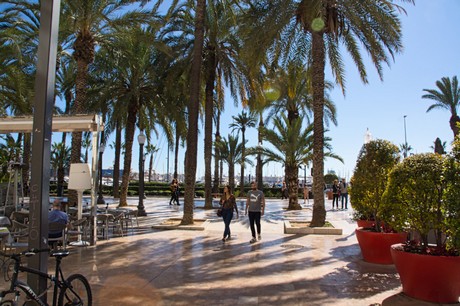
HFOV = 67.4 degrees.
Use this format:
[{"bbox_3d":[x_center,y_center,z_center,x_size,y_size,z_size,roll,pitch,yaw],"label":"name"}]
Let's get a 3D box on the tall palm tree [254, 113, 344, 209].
[{"bbox_3d":[3.974,0.470,21.280,5.600,5.800,5.500,0,-4,0],"label":"tall palm tree"}]

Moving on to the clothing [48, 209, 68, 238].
[{"bbox_3d":[-4.543,1.842,8.992,0.560,0.760,0.450,0,-4,7],"label":"clothing"}]

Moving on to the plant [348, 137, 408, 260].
[{"bbox_3d":[3.403,1.054,7.793,1.300,2.680,1.300,0,-4,0],"label":"plant"}]

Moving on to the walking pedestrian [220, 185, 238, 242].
[{"bbox_3d":[-0.015,1.729,10.007,0.540,1.640,0.440,0,-4,7],"label":"walking pedestrian"}]

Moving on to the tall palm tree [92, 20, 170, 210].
[{"bbox_3d":[-6.253,-2.278,21.992,5.200,11.300,5.200,0,-4,0],"label":"tall palm tree"}]

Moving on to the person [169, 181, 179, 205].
[{"bbox_3d":[-3.839,2.696,23.691,0.600,1.700,0.500,-1,-4,17],"label":"person"}]

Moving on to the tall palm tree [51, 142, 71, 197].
[{"bbox_3d":[-16.041,1.537,32.773,2.500,5.300,2.500,0,-4,0],"label":"tall palm tree"}]

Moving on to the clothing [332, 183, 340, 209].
[{"bbox_3d":[6.122,2.490,19.852,0.450,1.390,0.340,0,-4,3],"label":"clothing"}]

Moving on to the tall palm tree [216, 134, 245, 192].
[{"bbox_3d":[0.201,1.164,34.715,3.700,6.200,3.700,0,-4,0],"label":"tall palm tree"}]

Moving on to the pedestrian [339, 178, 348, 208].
[{"bbox_3d":[6.584,2.372,19.960,0.530,1.740,0.360,-1,-4,17],"label":"pedestrian"}]

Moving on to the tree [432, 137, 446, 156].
[{"bbox_3d":[34.910,1.578,58.034,2.800,8.800,2.800,0,-4,0],"label":"tree"}]

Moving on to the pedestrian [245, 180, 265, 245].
[{"bbox_3d":[0.728,1.691,10.106,0.560,1.780,0.500,0,-4,5],"label":"pedestrian"}]

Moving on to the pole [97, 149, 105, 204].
[{"bbox_3d":[-8.644,1.536,23.134,0.500,3.850,0.500,0,-4,0],"label":"pole"}]

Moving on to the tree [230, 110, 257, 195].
[{"bbox_3d":[1.279,0.126,34.077,2.700,8.300,2.700,0,-4,0],"label":"tree"}]

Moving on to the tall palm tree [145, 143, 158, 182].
[{"bbox_3d":[-14.084,2.161,62.003,2.700,8.200,2.700,0,-4,0],"label":"tall palm tree"}]

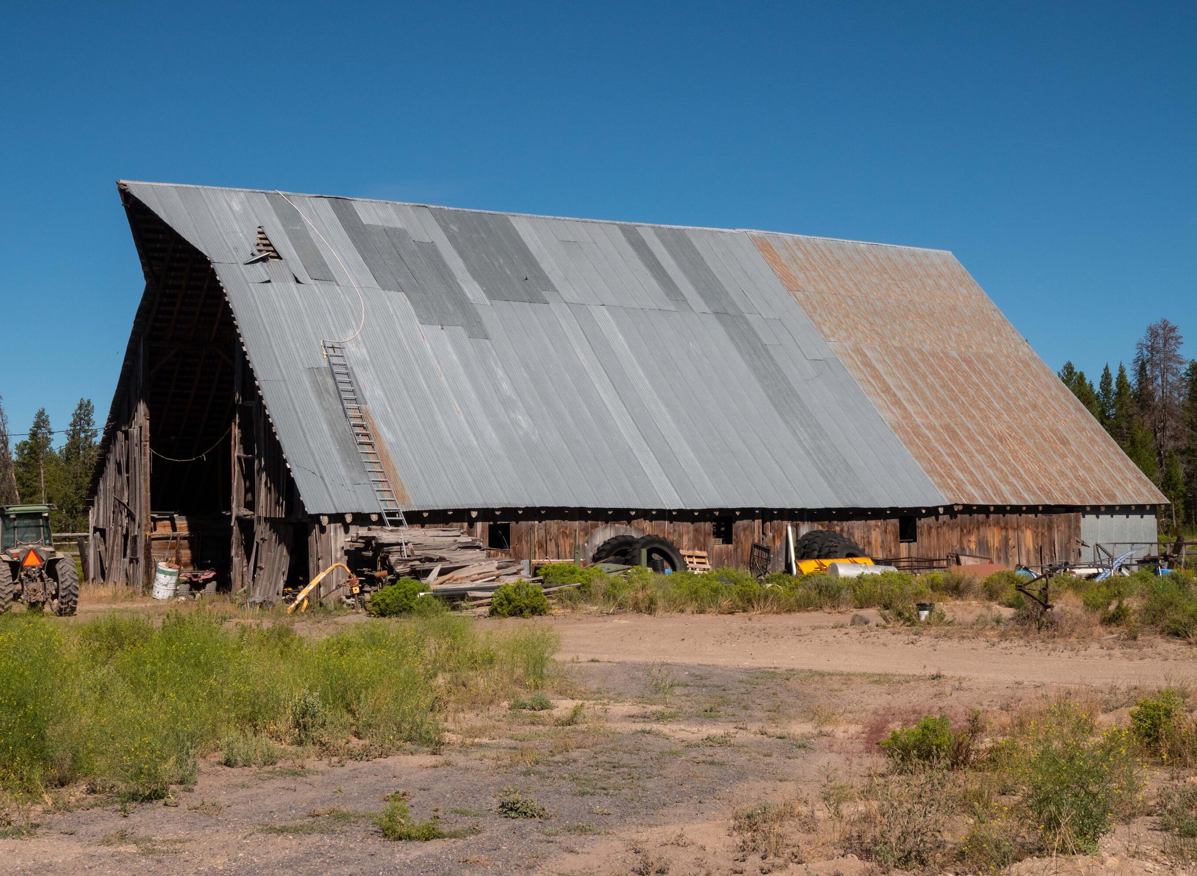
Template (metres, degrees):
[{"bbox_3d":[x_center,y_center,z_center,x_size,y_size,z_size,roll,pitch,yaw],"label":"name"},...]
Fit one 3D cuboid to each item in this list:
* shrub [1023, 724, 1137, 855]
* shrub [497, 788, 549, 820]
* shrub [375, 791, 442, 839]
[{"bbox_3d":[3.958,2.879,13.800,0.920,1.000,0.900,0,-1,16],"label":"shrub"},{"bbox_3d":[-0.430,2.072,9.500,0.290,0.170,0.260,0,-1,0],"label":"shrub"},{"bbox_3d":[-1.012,2.017,8.950,0.360,0.250,0.320,0,-1,0],"label":"shrub"}]

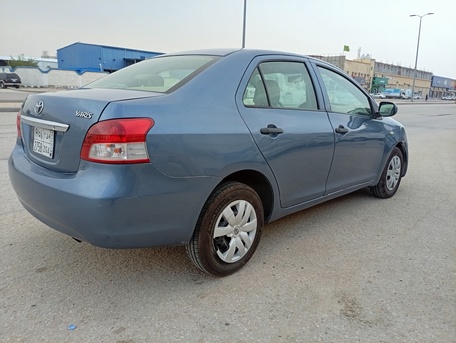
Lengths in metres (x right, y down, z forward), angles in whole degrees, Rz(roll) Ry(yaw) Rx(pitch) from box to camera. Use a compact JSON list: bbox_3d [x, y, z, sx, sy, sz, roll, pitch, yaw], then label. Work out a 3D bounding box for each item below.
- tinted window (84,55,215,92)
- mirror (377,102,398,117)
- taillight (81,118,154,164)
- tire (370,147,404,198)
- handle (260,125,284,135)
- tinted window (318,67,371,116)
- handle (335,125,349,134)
[{"bbox_3d":[-0.598,-0.686,2.479,1.180,0.090,0.590,13,45,44],"label":"tinted window"},{"bbox_3d":[1.483,-0.568,3.300,0.130,0.130,0.200,-11,17,-44],"label":"mirror"},{"bbox_3d":[-0.543,-0.158,1.728,0.250,0.210,0.300,-11,17,-44],"label":"taillight"},{"bbox_3d":[1.804,0.009,4.057,0.594,0.594,0.185,-11,17,-44],"label":"tire"},{"bbox_3d":[0.281,-0.263,2.284,0.230,0.075,0.050,-11,17,-44],"label":"handle"},{"bbox_3d":[1.050,-0.690,3.155,0.880,0.430,0.050,-11,1,-44],"label":"tinted window"},{"bbox_3d":[0.939,-0.336,2.938,0.230,0.075,0.050,-11,17,-44],"label":"handle"}]

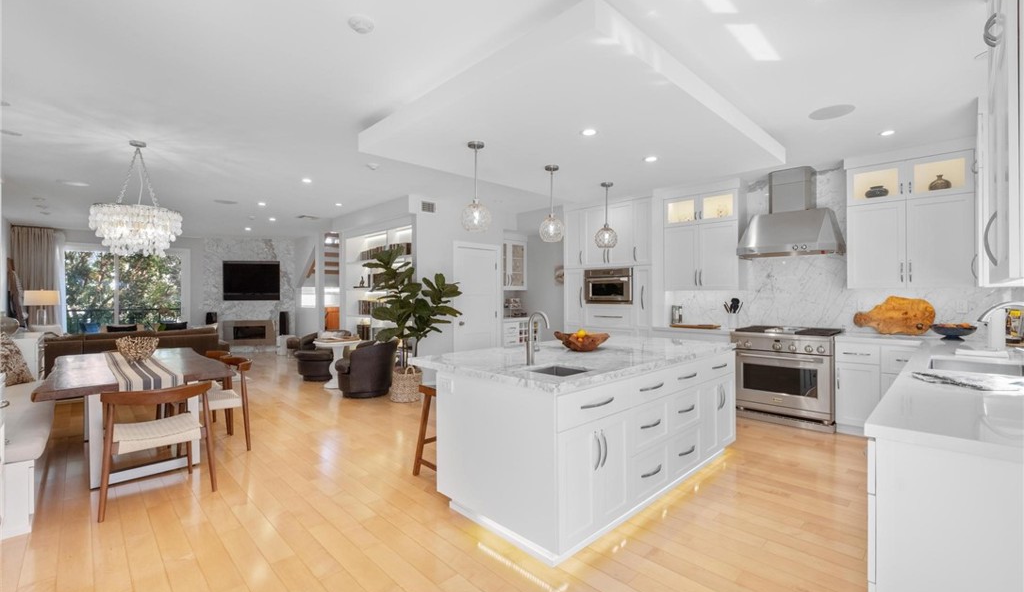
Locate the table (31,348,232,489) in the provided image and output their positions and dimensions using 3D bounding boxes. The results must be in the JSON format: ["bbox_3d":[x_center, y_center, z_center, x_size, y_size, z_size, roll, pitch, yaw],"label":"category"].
[{"bbox_3d":[-3.135,0.942,3.561,1.000,0.760,2.120,0,0,-44],"label":"table"}]

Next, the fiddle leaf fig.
[{"bbox_3d":[-1.230,0.139,5.430,1.150,1.550,1.000,0,0,0],"label":"fiddle leaf fig"}]

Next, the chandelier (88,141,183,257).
[{"bbox_3d":[-3.237,-0.833,3.687,0.610,0.980,0.610,0,0,-44],"label":"chandelier"}]

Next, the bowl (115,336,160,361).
[{"bbox_3d":[-3.235,0.467,3.680,0.280,0.190,0.280,0,0,-44],"label":"bowl"}]

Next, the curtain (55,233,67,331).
[{"bbox_3d":[-8.870,-0.004,8.383,0.120,2.550,0.250,0,0,45],"label":"curtain"}]

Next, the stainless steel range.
[{"bbox_3d":[2.942,0.837,4.544,0.700,0.940,0.914,0,0,-44],"label":"stainless steel range"}]

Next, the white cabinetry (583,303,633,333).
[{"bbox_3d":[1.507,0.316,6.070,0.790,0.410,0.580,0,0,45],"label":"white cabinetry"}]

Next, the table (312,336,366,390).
[{"bbox_3d":[-2.563,0.995,6.300,0.750,0.660,0.750,0,0,45],"label":"table"}]

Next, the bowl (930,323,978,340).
[{"bbox_3d":[3.893,0.321,3.750,0.275,0.120,0.275,0,0,-44],"label":"bowl"}]

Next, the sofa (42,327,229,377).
[{"bbox_3d":[-5.490,0.910,6.203,0.950,0.820,2.200,0,0,45],"label":"sofa"}]

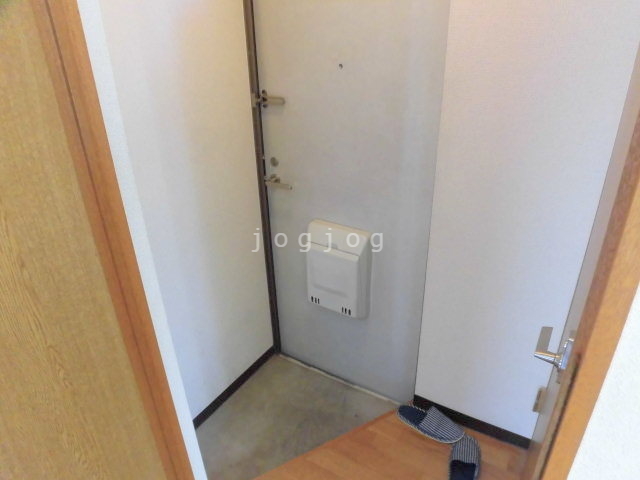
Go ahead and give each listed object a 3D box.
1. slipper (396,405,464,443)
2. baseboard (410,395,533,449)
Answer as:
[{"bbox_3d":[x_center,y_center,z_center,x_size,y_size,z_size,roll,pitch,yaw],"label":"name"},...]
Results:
[{"bbox_3d":[0.430,0.693,1.731,0.262,0.075,0.102,13,31,26],"label":"slipper"},{"bbox_3d":[0.577,0.700,1.719,0.435,0.067,0.014,13,31,26],"label":"baseboard"}]

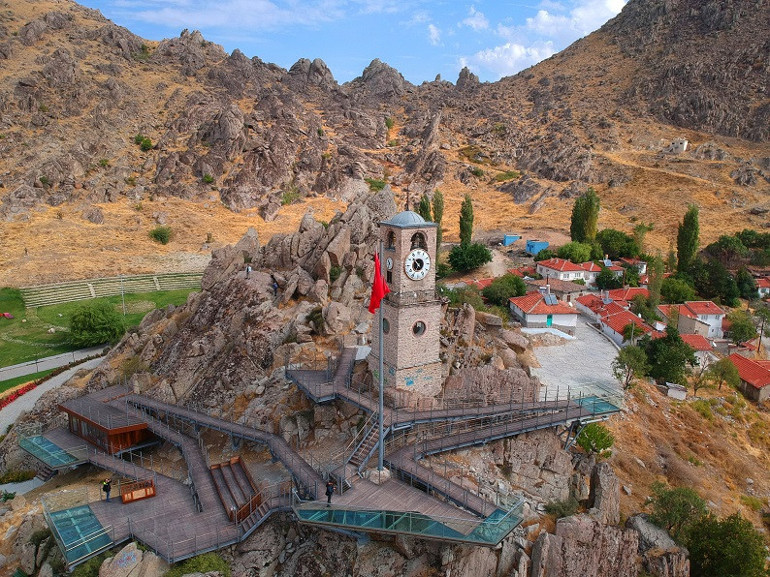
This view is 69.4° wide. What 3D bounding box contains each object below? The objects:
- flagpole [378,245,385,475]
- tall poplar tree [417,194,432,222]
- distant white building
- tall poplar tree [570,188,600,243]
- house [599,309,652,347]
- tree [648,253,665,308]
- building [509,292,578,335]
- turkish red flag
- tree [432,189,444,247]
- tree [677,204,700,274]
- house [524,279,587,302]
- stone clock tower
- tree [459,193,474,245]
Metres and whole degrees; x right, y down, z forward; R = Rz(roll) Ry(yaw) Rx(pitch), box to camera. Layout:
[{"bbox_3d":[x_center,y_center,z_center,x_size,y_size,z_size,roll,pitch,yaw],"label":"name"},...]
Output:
[{"bbox_3d":[-0.161,4.430,33.822,0.280,14.883,0.280,1,14,0],"label":"flagpole"},{"bbox_3d":[8.966,-14.724,124.606,3.026,12.980,3.026,2,12,4],"label":"tall poplar tree"},{"bbox_3d":[124.496,-60.029,235.000,6.000,5.600,5.600,12,17,41],"label":"distant white building"},{"bbox_3d":[57.293,-19.452,158.850,7.200,17.995,6.400,1,14,0],"label":"tall poplar tree"},{"bbox_3d":[40.317,6.678,92.805,6.000,4.100,9.300,1,12,0],"label":"house"},{"bbox_3d":[53.085,-1.396,108.692,3.128,12.180,3.128,7,14,26],"label":"tree"},{"bbox_3d":[30.106,3.858,105.182,9.800,6.205,9.800,0,14,-3],"label":"building"},{"bbox_3d":[-0.333,-0.303,33.700,1.334,3.835,0.700,1,12,-1],"label":"turkish red flag"},{"bbox_3d":[11.884,-15.019,123.478,2.665,14.180,2.665,2,12,5],"label":"tree"},{"bbox_3d":[80.636,-12.604,147.695,5.000,19.291,5.000,1,14,0],"label":"tree"},{"bbox_3d":[38.171,-0.031,124.160,7.346,4.288,11.262,-9,17,-33],"label":"house"},{"bbox_3d":[1.706,0.887,43.981,4.200,14.083,4.200,-7,16,-29],"label":"stone clock tower"},{"bbox_3d":[18.127,-14.951,123.641,3.003,12.660,3.003,3,13,8],"label":"tree"}]

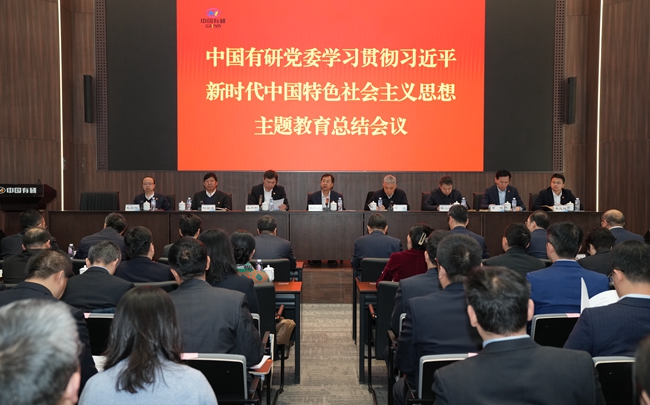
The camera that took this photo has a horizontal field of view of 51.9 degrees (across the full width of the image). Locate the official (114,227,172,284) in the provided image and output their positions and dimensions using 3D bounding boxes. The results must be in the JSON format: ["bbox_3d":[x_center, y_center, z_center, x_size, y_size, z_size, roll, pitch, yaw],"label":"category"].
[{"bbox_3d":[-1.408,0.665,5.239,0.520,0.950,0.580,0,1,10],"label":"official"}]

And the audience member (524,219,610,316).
[{"bbox_3d":[1.362,0.777,3.880,0.510,1.335,0.750,0,1,-7],"label":"audience member"}]

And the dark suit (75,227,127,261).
[{"bbox_3d":[-2.241,0.529,6.666,0.550,0.580,0.460,0,1,10],"label":"dark suit"}]

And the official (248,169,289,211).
[{"bbox_3d":[-0.821,0.201,9.650,0.570,1.362,0.750,0,1,-3],"label":"official"}]

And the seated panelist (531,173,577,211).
[{"bbox_3d":[3.395,0.226,9.650,0.630,1.311,0.750,0,1,7],"label":"seated panelist"}]

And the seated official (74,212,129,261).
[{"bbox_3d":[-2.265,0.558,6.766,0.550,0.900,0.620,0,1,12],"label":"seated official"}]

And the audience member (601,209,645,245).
[{"bbox_3d":[3.011,0.541,6.736,0.520,0.950,0.580,0,2,-15],"label":"audience member"}]

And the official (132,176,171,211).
[{"bbox_3d":[-2.511,0.252,9.650,0.540,1.260,0.750,0,1,-6],"label":"official"}]

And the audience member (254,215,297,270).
[{"bbox_3d":[-0.518,0.603,6.718,0.500,0.950,0.580,0,1,0],"label":"audience member"}]

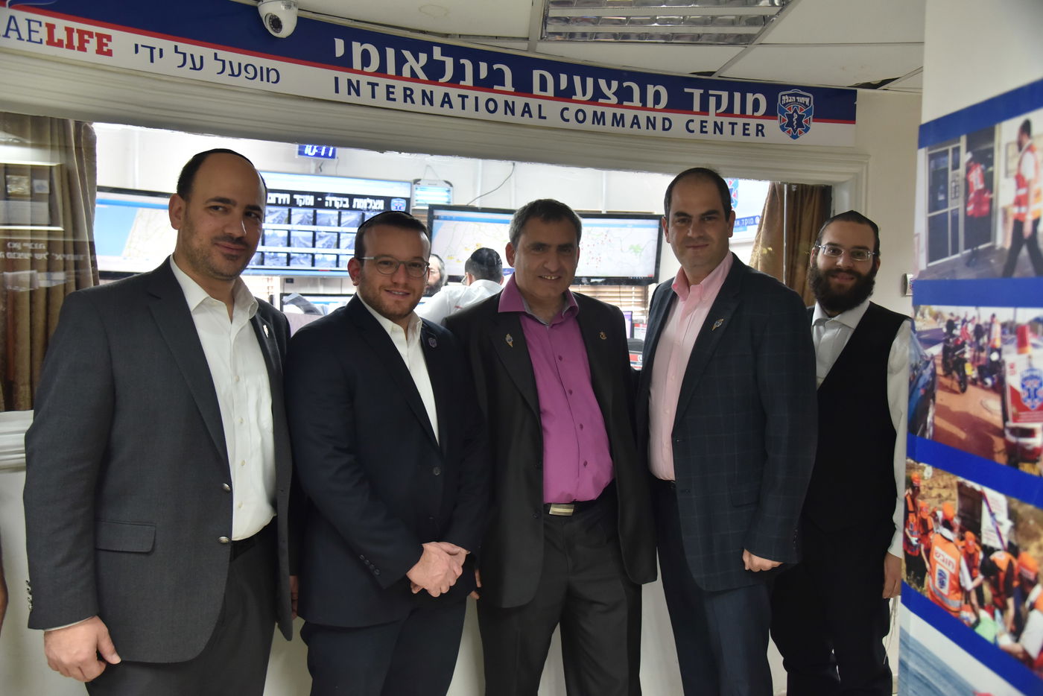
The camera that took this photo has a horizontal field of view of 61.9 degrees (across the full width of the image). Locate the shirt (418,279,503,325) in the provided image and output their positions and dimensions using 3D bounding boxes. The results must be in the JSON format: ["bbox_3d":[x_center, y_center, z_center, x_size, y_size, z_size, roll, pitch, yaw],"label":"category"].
[{"bbox_3d":[-0.179,0.033,3.700,0.540,0.660,0.330,0,2,-22],"label":"shirt"}]

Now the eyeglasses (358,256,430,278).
[{"bbox_3d":[-0.296,-0.184,1.970,0.137,0.044,0.143,6,3,-31],"label":"eyeglasses"}]

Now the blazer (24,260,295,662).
[{"bbox_3d":[-0.692,0.196,1.690,0.530,0.720,0.320,-1,3,-42],"label":"blazer"}]

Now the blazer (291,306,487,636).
[{"bbox_3d":[-0.305,0.237,1.980,0.500,0.710,0.330,-1,3,-38],"label":"blazer"}]

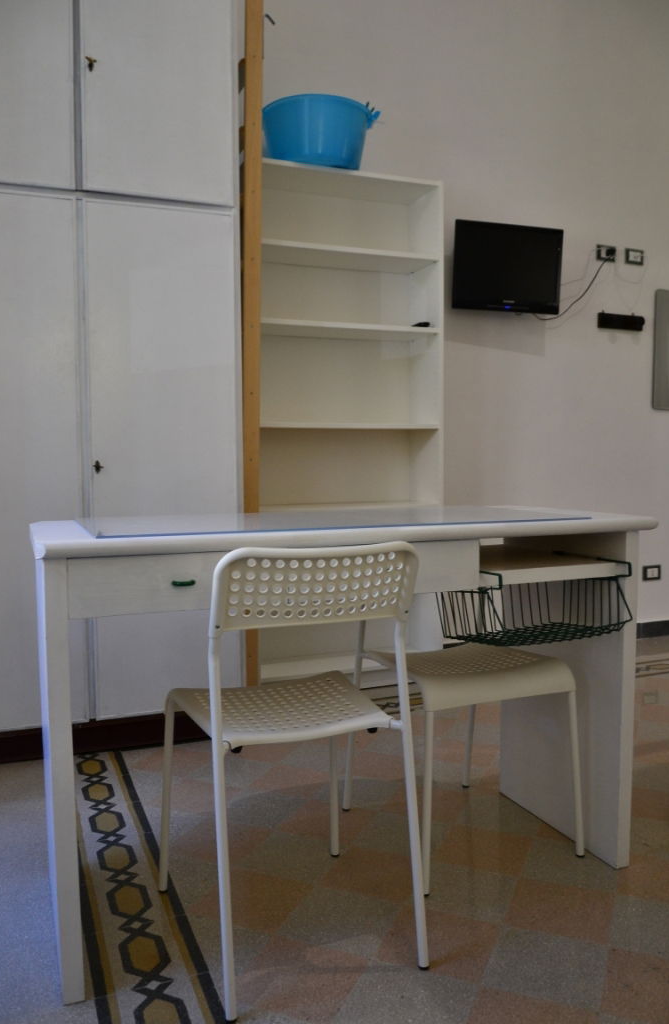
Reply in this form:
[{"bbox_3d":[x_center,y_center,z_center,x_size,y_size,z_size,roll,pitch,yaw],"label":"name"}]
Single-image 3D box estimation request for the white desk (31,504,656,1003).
[{"bbox_3d":[0.019,0.408,1.707,1.250,0.780,0.540,-2,4,-22],"label":"white desk"}]

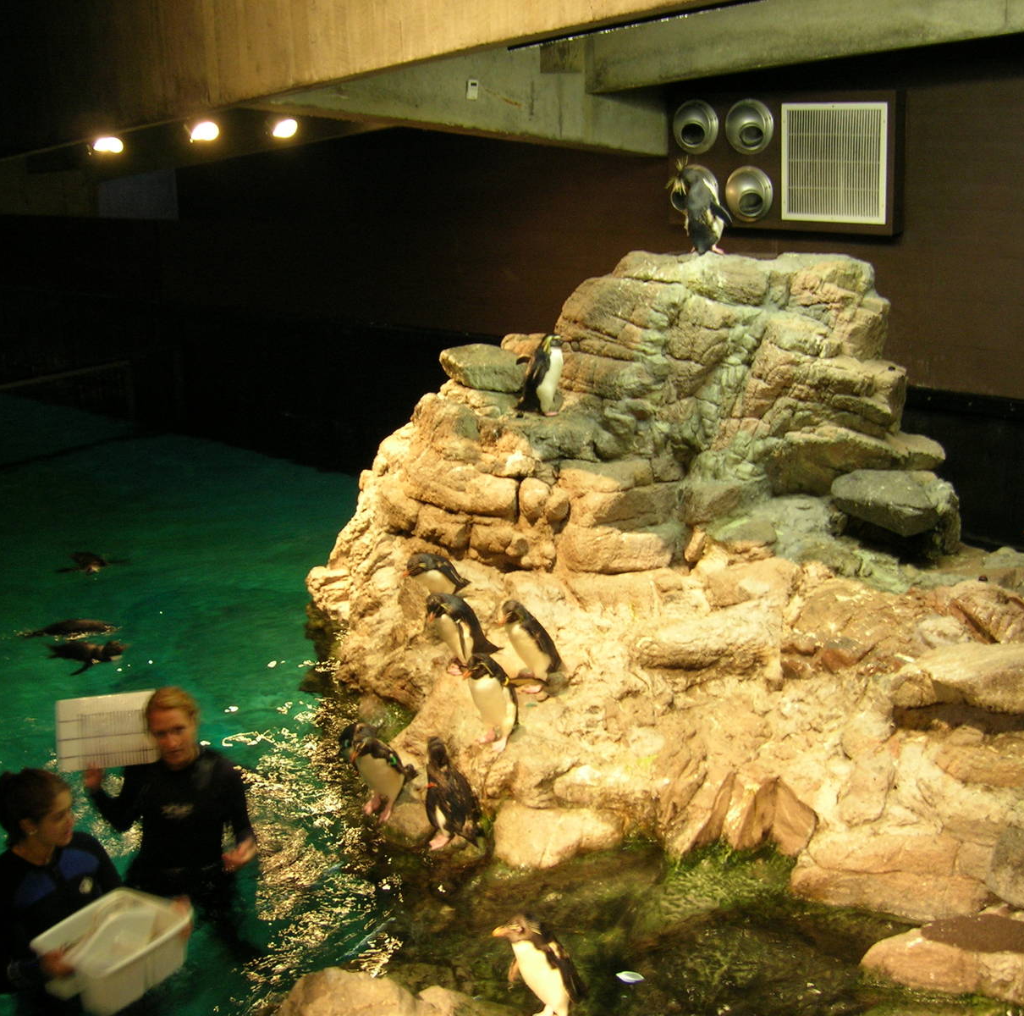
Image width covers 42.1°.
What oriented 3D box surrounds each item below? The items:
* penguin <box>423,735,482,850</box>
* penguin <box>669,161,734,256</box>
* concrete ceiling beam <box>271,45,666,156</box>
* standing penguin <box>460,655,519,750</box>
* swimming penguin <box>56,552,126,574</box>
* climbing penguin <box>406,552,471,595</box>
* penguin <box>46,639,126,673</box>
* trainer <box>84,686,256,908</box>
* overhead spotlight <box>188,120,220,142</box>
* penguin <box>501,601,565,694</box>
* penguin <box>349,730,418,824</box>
[{"bbox_3d":[-0.210,1.019,4.753,0.240,0.410,0.200,1,17,8],"label":"penguin"},{"bbox_3d":[0.892,-1.404,6.250,0.280,0.430,0.250,3,17,18],"label":"penguin"},{"bbox_3d":[-0.203,-1.978,6.442,0.300,0.660,2.800,13,22,41],"label":"concrete ceiling beam"},{"bbox_3d":[-0.076,0.719,4.924,0.200,0.390,0.230,9,20,32],"label":"standing penguin"},{"bbox_3d":[-2.582,0.358,8.196,0.430,0.130,0.440,-11,18,-26],"label":"swimming penguin"},{"bbox_3d":[-0.310,0.288,5.522,0.310,0.290,0.190,-12,20,-30],"label":"climbing penguin"},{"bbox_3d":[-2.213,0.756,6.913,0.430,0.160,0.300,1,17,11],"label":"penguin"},{"bbox_3d":[-1.154,1.365,4.741,0.570,1.650,0.400,-4,17,-5],"label":"trainer"},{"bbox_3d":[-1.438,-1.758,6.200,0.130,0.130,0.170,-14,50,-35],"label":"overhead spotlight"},{"bbox_3d":[0.081,0.541,5.227,0.250,0.380,0.190,-16,22,-39],"label":"penguin"},{"bbox_3d":[-0.473,0.978,4.850,0.230,0.370,0.260,10,21,36],"label":"penguin"}]

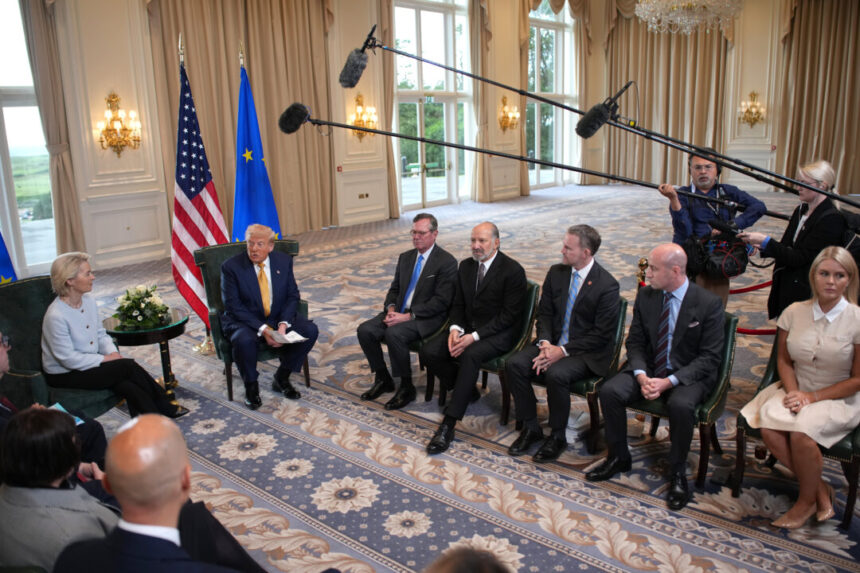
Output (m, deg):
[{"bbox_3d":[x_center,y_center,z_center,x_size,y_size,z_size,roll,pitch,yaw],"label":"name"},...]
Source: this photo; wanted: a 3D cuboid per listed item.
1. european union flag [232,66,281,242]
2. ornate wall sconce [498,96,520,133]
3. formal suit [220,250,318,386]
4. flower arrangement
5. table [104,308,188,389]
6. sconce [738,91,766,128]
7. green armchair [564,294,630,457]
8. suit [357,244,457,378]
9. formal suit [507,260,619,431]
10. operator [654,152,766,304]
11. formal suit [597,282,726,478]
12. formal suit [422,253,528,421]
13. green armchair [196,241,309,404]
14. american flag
[{"bbox_3d":[-1.614,-0.914,6.368,0.526,2.256,0.338,-6,13,-13],"label":"european union flag"},{"bbox_3d":[2.242,-4.673,18.188,0.376,1.034,0.639,9,17,40],"label":"ornate wall sconce"},{"bbox_3d":[-1.236,0.226,5.094,0.680,0.970,0.740,-5,13,-12],"label":"formal suit"},{"bbox_3d":[-2.179,0.132,5.005,0.430,0.320,0.410,-8,13,-22],"label":"flower arrangement"},{"bbox_3d":[-2.159,0.553,5.185,0.680,0.600,0.680,-8,13,-22],"label":"table"},{"bbox_3d":[8.512,-4.641,17.557,0.658,0.987,0.376,9,17,40],"label":"sconce"},{"bbox_3d":[0.903,0.471,4.185,0.573,0.891,0.583,9,17,40],"label":"green armchair"},{"bbox_3d":[-0.127,0.206,4.967,0.750,0.960,0.600,-14,17,-43],"label":"suit"},{"bbox_3d":[0.852,0.340,4.157,0.600,0.970,0.760,8,16,41],"label":"formal suit"},{"bbox_3d":[1.875,-0.068,4.560,0.700,1.730,0.500,2,13,19],"label":"operator"},{"bbox_3d":[1.270,0.469,3.624,0.620,0.921,0.508,-13,17,-39],"label":"formal suit"},{"bbox_3d":[0.308,0.310,4.422,0.545,0.959,0.686,9,17,40],"label":"formal suit"},{"bbox_3d":[-1.357,0.227,5.275,0.790,1.060,0.790,-8,14,-22],"label":"green armchair"},{"bbox_3d":[-2.015,-0.802,5.897,0.536,2.312,0.338,-7,14,-18],"label":"american flag"}]

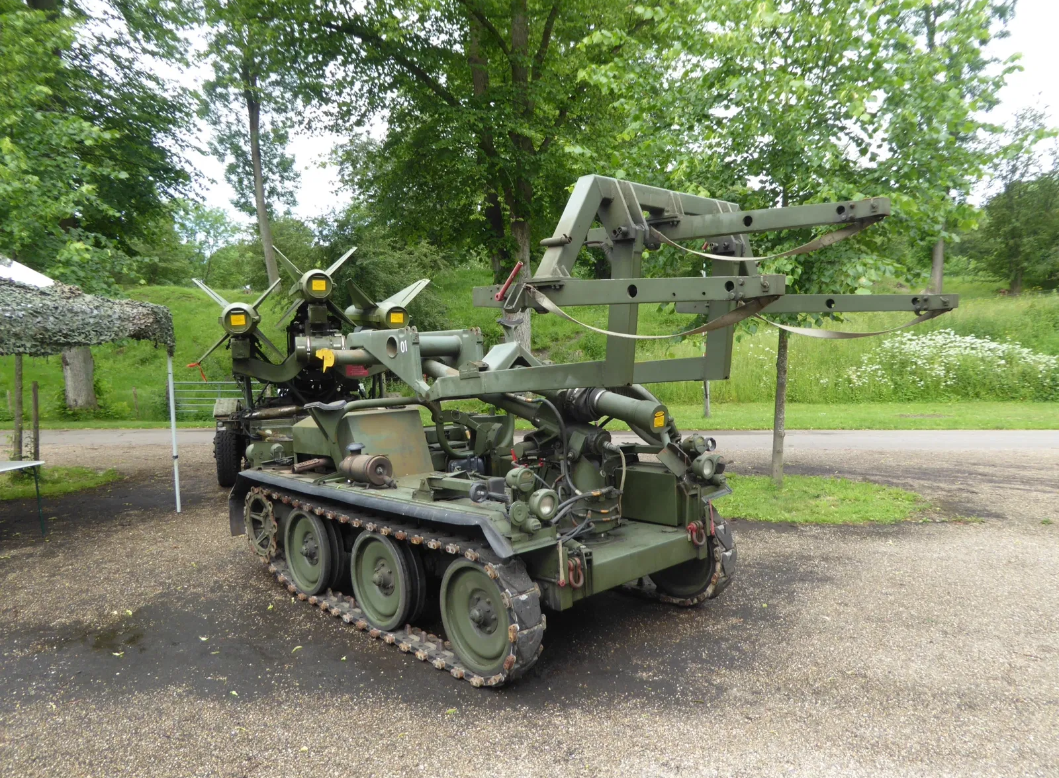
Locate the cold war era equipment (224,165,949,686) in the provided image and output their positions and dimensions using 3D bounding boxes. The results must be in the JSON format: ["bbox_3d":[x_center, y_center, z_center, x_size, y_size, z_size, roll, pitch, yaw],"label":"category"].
[{"bbox_3d":[-0.110,0.160,4.570,1.850,2.330,4.500,-4,4,-43],"label":"cold war era equipment"}]

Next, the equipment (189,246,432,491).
[{"bbox_3d":[-3.020,-0.235,10.200,2.450,2.740,5.150,-3,3,-18],"label":"equipment"}]

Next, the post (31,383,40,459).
[{"bbox_3d":[-6.910,0.563,10.300,0.080,1.350,0.080,-2,3,0],"label":"post"}]

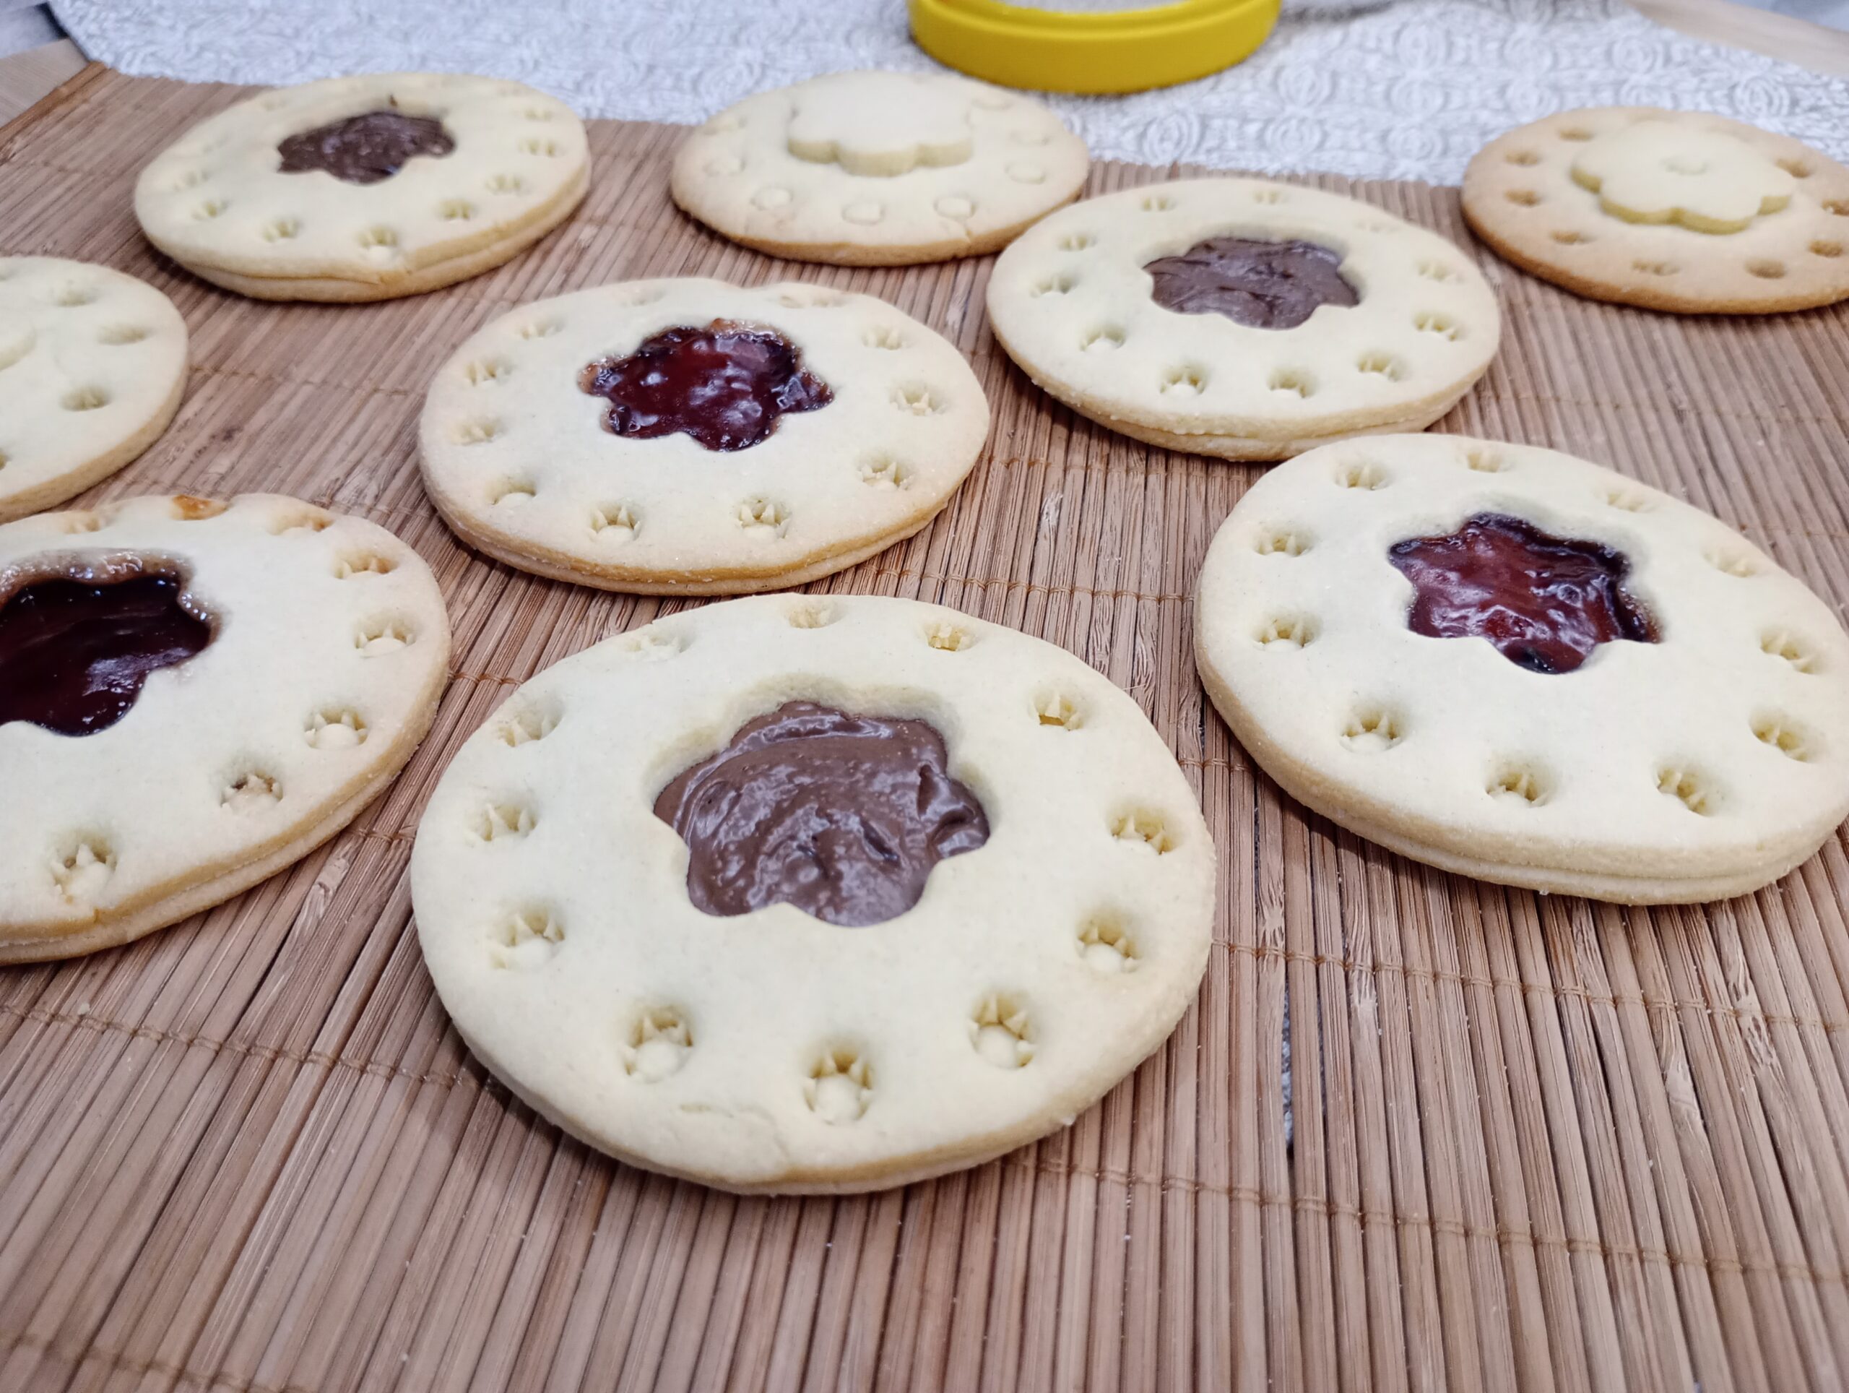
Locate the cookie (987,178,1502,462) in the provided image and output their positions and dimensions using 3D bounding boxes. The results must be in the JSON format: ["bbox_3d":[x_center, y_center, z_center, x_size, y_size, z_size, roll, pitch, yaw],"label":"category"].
[{"bbox_3d":[0.052,-0.065,0.247,0.082,0.009,0.082,0,42,0],"label":"cookie"}]

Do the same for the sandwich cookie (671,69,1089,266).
[{"bbox_3d":[-0.008,-0.106,0.291,0.082,0.009,0.082,0,42,0],"label":"sandwich cookie"}]

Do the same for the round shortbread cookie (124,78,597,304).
[{"bbox_3d":[-0.103,-0.098,0.280,0.082,0.009,0.082,0,42,0],"label":"round shortbread cookie"}]

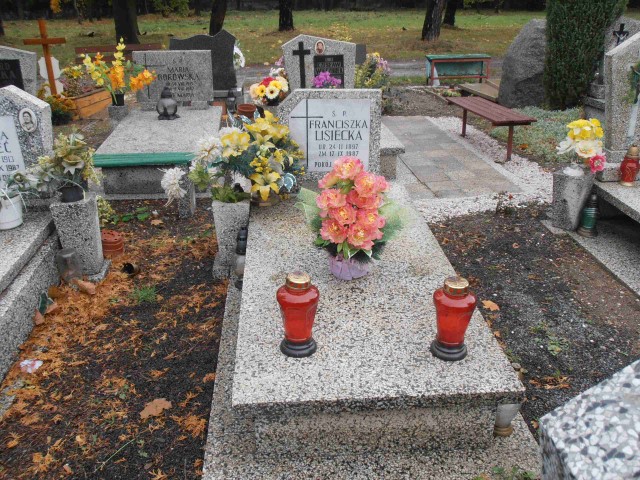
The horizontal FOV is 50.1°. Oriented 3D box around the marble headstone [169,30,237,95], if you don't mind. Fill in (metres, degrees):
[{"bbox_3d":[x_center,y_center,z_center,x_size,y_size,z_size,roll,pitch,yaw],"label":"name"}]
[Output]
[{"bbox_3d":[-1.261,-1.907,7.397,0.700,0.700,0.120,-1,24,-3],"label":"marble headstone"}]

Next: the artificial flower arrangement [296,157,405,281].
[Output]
[{"bbox_3d":[0.113,-0.083,2.702,0.380,0.455,0.300,-1,24,-3],"label":"artificial flower arrangement"}]

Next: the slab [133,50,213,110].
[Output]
[{"bbox_3d":[-1.242,-1.359,5.824,0.653,0.500,0.090,-3,22,-5],"label":"slab"}]

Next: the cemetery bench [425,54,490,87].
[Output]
[{"bbox_3d":[1.841,-2.252,9.050,0.800,0.360,0.320,-1,24,-3],"label":"cemetery bench"}]

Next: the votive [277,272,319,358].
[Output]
[{"bbox_3d":[-0.069,0.234,2.210,0.131,0.275,0.131,-1,24,-3],"label":"votive"}]

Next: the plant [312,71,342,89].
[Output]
[{"bbox_3d":[0.064,-1.289,5.738,0.240,0.255,0.210,-1,24,-3],"label":"plant"}]

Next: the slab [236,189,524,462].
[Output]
[{"bbox_3d":[0.115,0.179,2.938,0.850,0.234,2.006,-2,23,-3],"label":"slab"}]

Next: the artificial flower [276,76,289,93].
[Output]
[{"bbox_3d":[-0.321,-1.330,5.850,0.115,0.130,0.070,-17,26,-34],"label":"artificial flower"}]

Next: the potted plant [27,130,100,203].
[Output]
[{"bbox_3d":[-1.263,-0.362,3.368,0.340,0.330,0.290,-3,22,-5],"label":"potted plant"}]

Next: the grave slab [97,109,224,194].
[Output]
[{"bbox_3d":[-1.204,-0.762,5.514,0.827,0.300,1.730,-3,22,-5],"label":"grave slab"}]

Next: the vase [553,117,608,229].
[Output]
[{"bbox_3d":[1.530,-0.402,4.082,0.280,0.620,0.270,-1,24,-3],"label":"vase"}]

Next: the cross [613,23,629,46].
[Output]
[{"bbox_3d":[2.662,-1.798,6.061,0.130,0.240,0.035,-1,24,-3],"label":"cross"}]

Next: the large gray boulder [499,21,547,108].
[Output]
[{"bbox_3d":[2.319,-1.876,7.287,0.800,0.950,0.620,-2,22,-3],"label":"large gray boulder"}]

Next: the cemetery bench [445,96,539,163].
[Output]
[{"bbox_3d":[1.452,-0.986,5.993,0.340,0.321,1.200,-5,22,-9],"label":"cemetery bench"}]

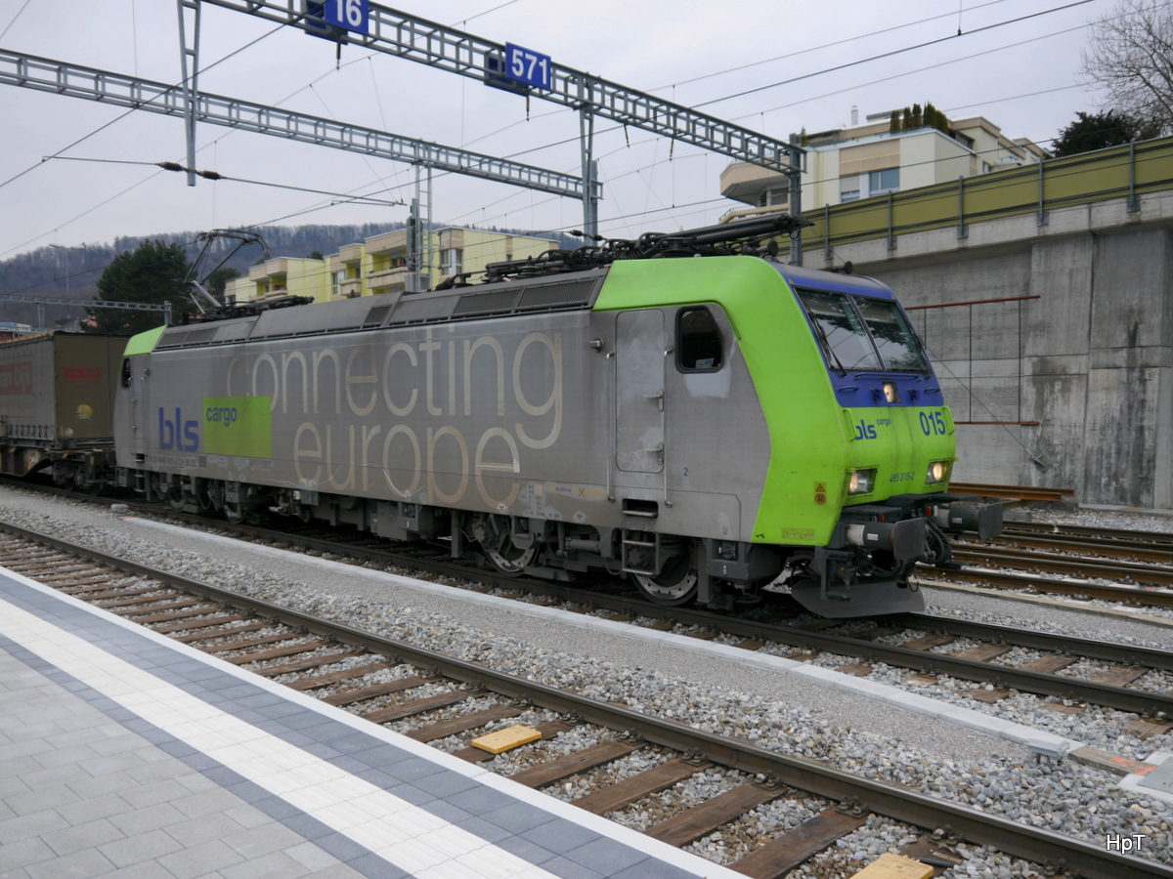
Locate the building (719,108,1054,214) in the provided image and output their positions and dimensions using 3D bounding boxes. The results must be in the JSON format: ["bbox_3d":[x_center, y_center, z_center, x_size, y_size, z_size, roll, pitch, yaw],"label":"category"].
[{"bbox_3d":[18.896,-12.387,57.821,16.000,14.000,18.000,2,3,39],"label":"building"}]

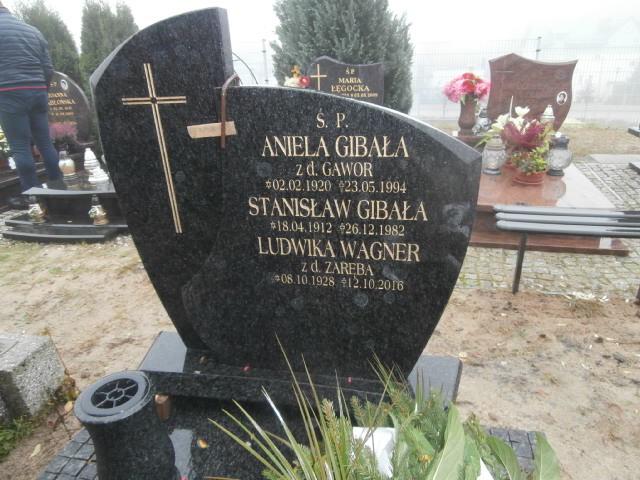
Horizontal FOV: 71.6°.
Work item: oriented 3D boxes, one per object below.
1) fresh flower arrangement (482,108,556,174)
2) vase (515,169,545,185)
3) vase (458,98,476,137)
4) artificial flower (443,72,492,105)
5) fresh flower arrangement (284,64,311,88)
[{"bbox_3d":[1.548,-0.776,3.460,0.520,0.490,0.420,3,24,14],"label":"fresh flower arrangement"},{"bbox_3d":[1.604,-0.482,3.380,0.215,0.110,0.215,3,24,14],"label":"vase"},{"bbox_3d":[1.403,-1.175,4.220,0.150,0.350,0.150,3,24,14],"label":"vase"},{"bbox_3d":[1.380,-1.427,4.180,0.420,0.300,0.370,3,24,14],"label":"artificial flower"},{"bbox_3d":[-0.226,-1.620,4.450,0.260,0.260,0.250,3,24,14],"label":"fresh flower arrangement"}]

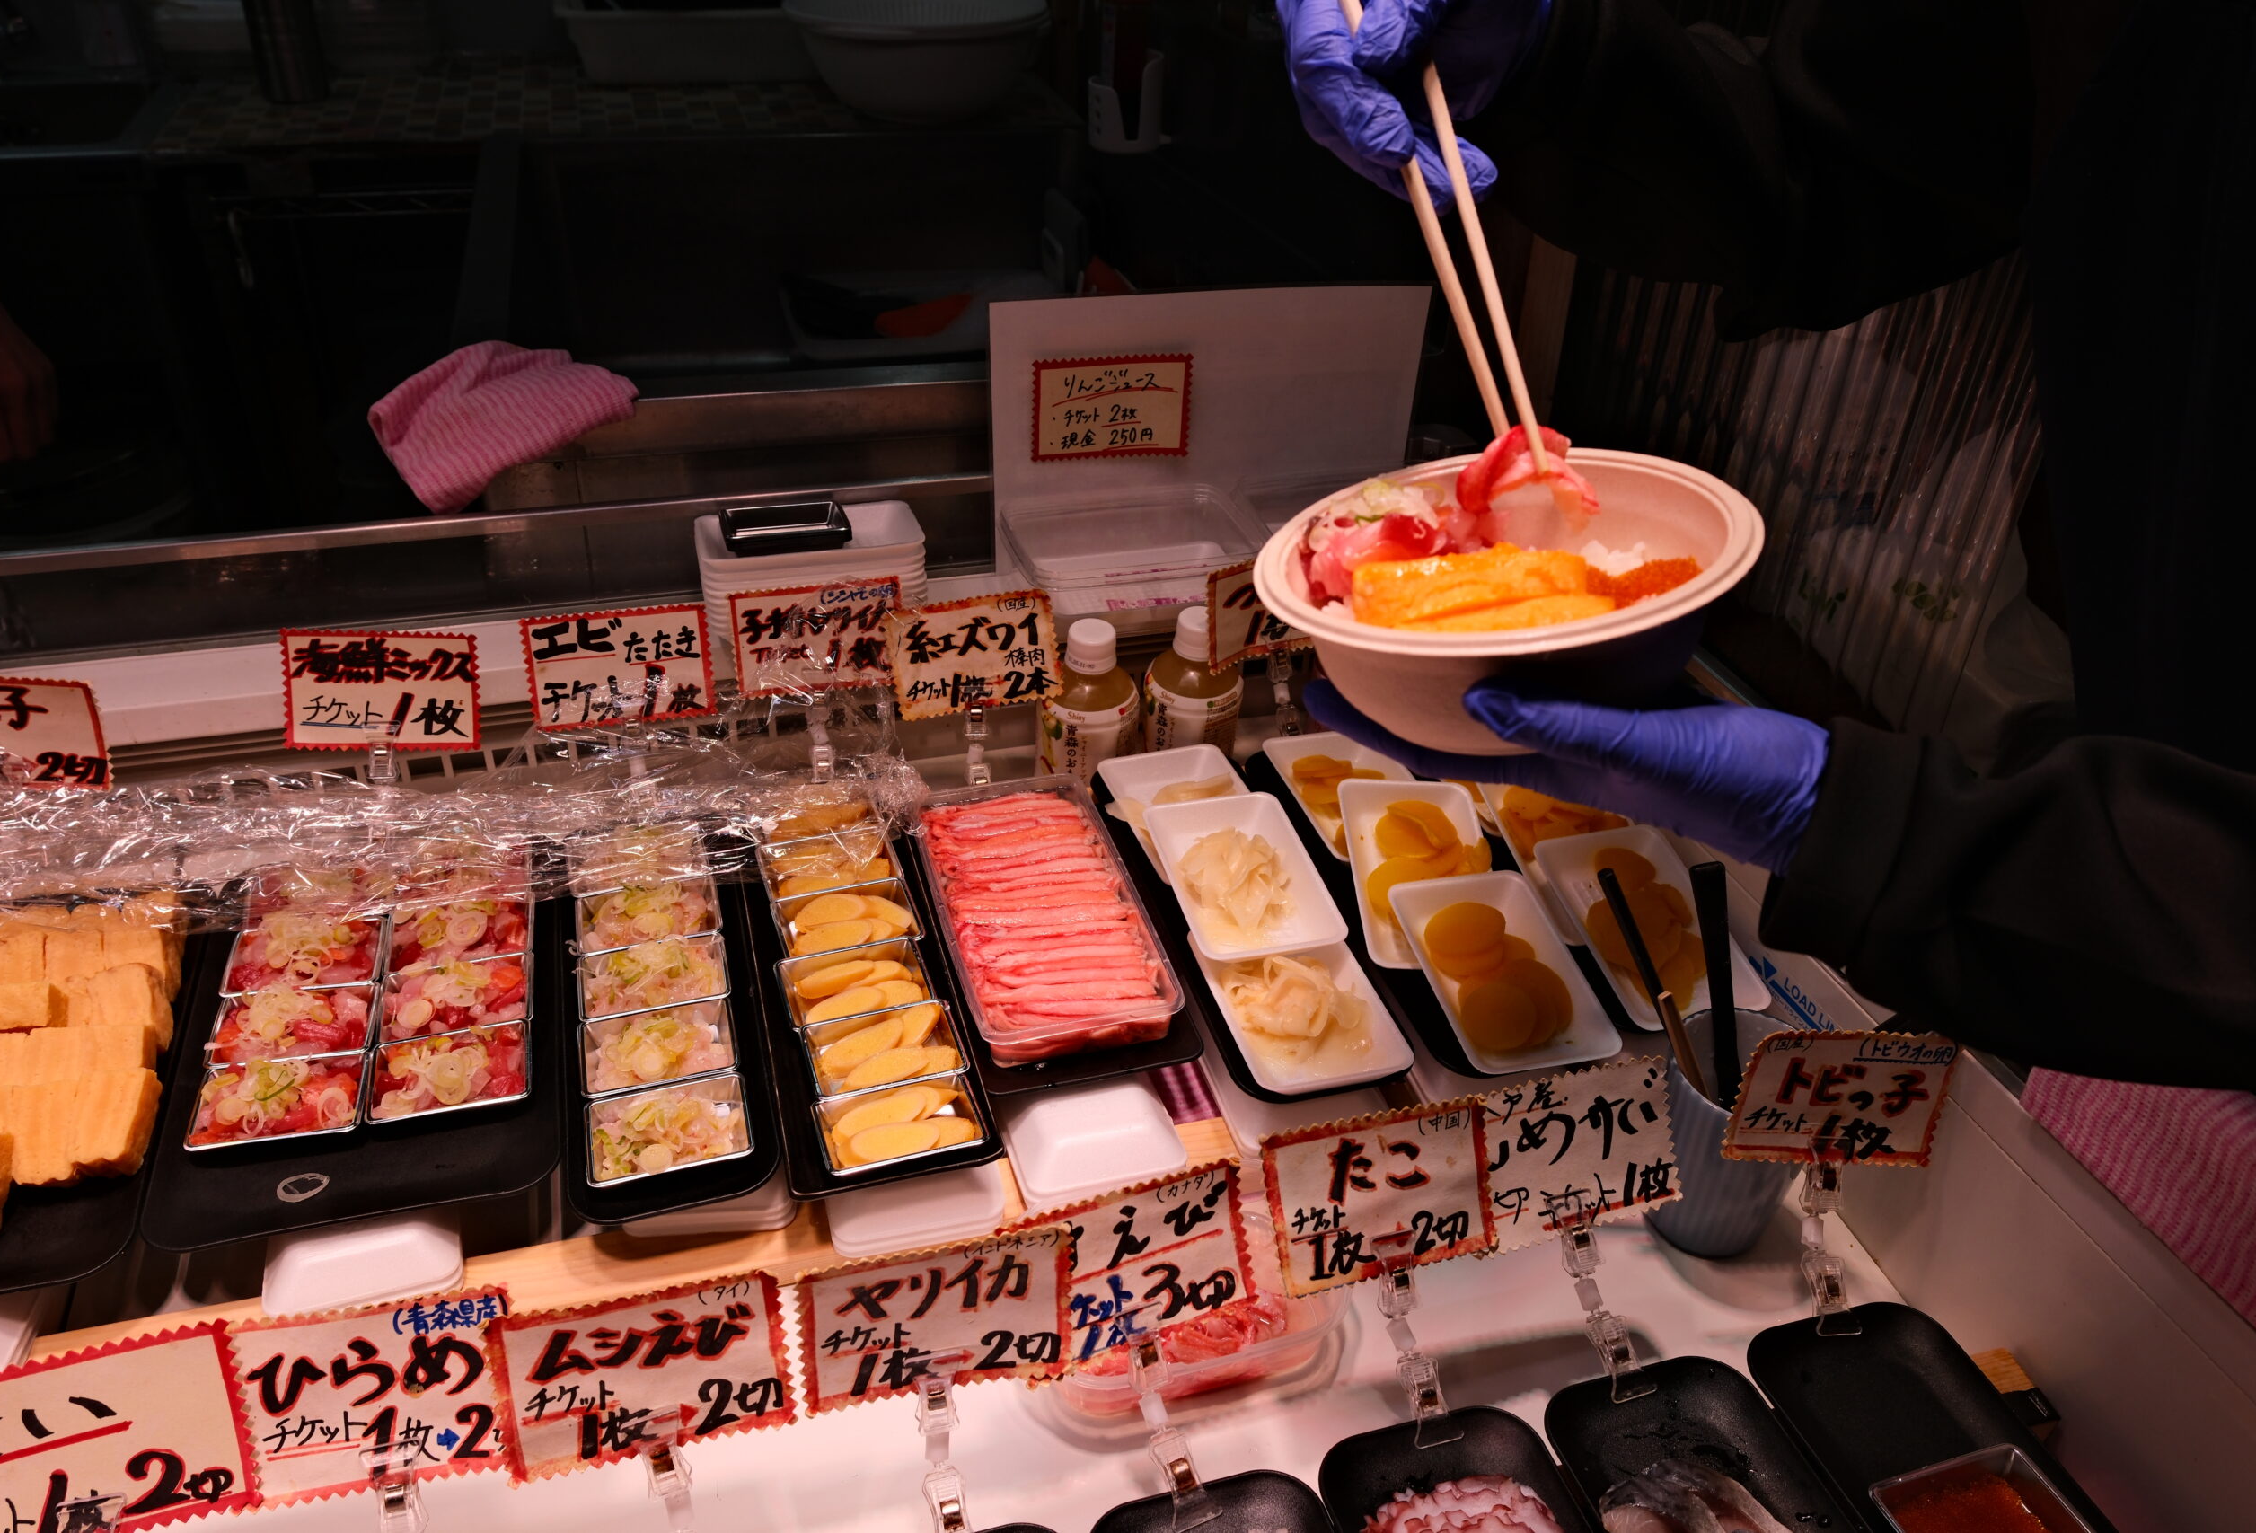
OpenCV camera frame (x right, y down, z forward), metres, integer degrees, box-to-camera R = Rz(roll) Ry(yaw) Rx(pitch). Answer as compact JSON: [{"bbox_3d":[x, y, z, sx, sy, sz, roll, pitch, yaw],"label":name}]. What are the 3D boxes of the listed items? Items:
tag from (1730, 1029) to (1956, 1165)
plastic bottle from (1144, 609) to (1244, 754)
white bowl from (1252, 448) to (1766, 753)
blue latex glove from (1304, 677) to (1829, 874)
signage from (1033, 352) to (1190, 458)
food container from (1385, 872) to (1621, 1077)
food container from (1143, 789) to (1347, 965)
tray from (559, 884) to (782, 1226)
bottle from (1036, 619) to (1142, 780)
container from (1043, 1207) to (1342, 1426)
[{"bbox_3d":[0.314,0.147,0.730,0.094,0.063,0.003,3,19,-8],"label":"tag"},{"bbox_3d":[0.042,-0.027,1.056,0.063,0.150,0.063,2,33,-2],"label":"plastic bottle"},{"bbox_3d":[0.149,-0.060,0.651,0.190,0.064,0.190,-10,28,5],"label":"white bowl"},{"bbox_3d":[0.164,-0.005,0.650,0.195,0.070,0.095,13,35,15],"label":"blue latex glove"},{"bbox_3d":[-0.009,-0.228,1.060,0.102,0.067,0.003,-4,32,-8],"label":"signage"},{"bbox_3d":[0.185,0.110,0.838,0.077,0.026,0.138,-7,32,-7],"label":"food container"},{"bbox_3d":[0.060,0.066,0.878,0.077,0.026,0.138,-7,32,-10],"label":"food container"},{"bbox_3d":[-0.231,0.122,0.817,0.097,0.019,0.288,-7,34,-15],"label":"tray"},{"bbox_3d":[-0.024,-0.018,1.036,0.063,0.150,0.063,2,33,-2],"label":"bottle"},{"bbox_3d":[0.026,0.244,0.740,0.137,0.042,0.082,-7,34,-15],"label":"container"}]

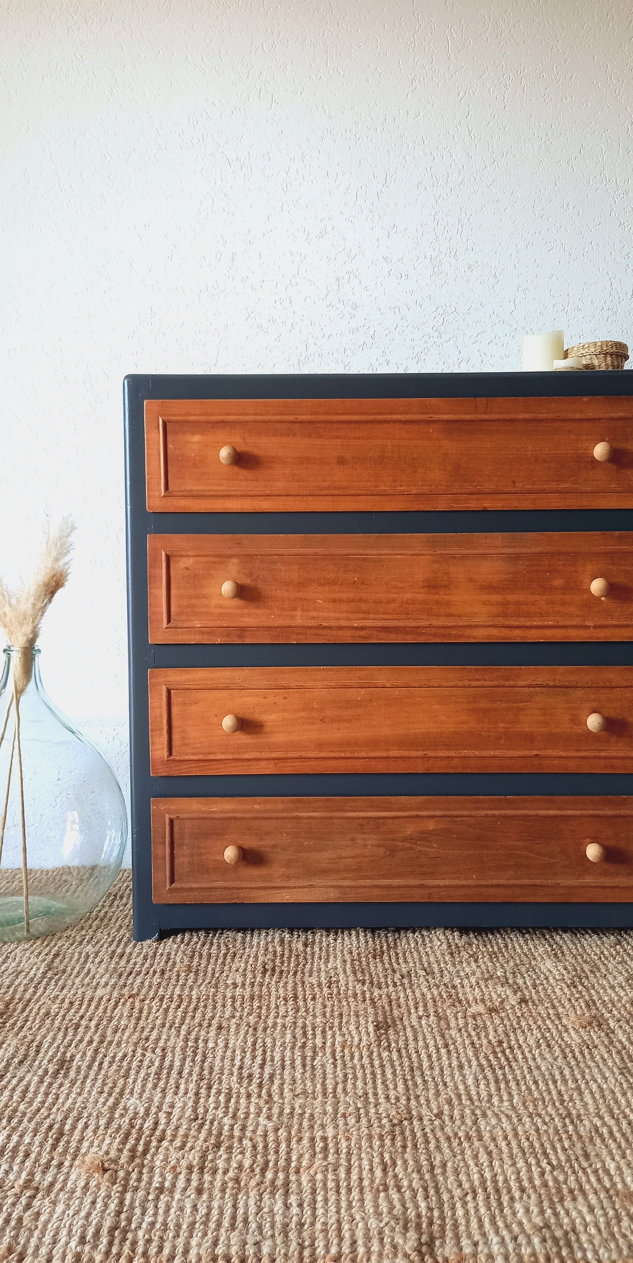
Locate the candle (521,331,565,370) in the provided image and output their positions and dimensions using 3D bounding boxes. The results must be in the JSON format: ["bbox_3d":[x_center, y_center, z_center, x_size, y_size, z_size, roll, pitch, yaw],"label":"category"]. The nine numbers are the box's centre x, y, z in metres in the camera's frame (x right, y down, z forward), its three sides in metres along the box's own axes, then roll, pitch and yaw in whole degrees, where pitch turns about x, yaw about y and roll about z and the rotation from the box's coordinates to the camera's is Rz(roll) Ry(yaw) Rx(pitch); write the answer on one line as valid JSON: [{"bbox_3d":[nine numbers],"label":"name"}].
[{"bbox_3d":[0.390,-0.460,1.567,0.069,0.093,0.069,0,4,1],"label":"candle"}]

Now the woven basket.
[{"bbox_3d":[0.482,-0.452,1.582,0.114,0.073,0.114,0,4,1],"label":"woven basket"}]

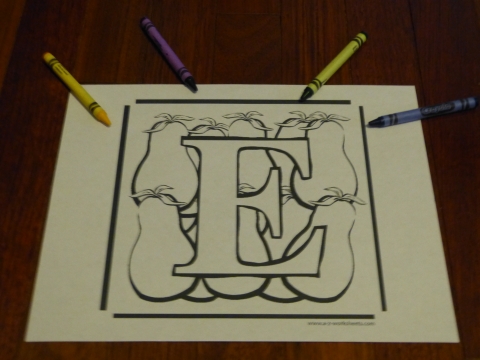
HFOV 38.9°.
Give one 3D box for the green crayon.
[{"bbox_3d":[0.078,-0.094,0.561,0.008,0.008,0.091,34,63,20],"label":"green crayon"}]

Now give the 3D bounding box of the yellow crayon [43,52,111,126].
[{"bbox_3d":[-0.131,-0.073,0.547,0.008,0.008,0.092,-35,64,-20],"label":"yellow crayon"}]

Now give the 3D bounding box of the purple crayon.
[{"bbox_3d":[-0.059,-0.105,0.567,0.008,0.008,0.091,-27,61,-16],"label":"purple crayon"}]

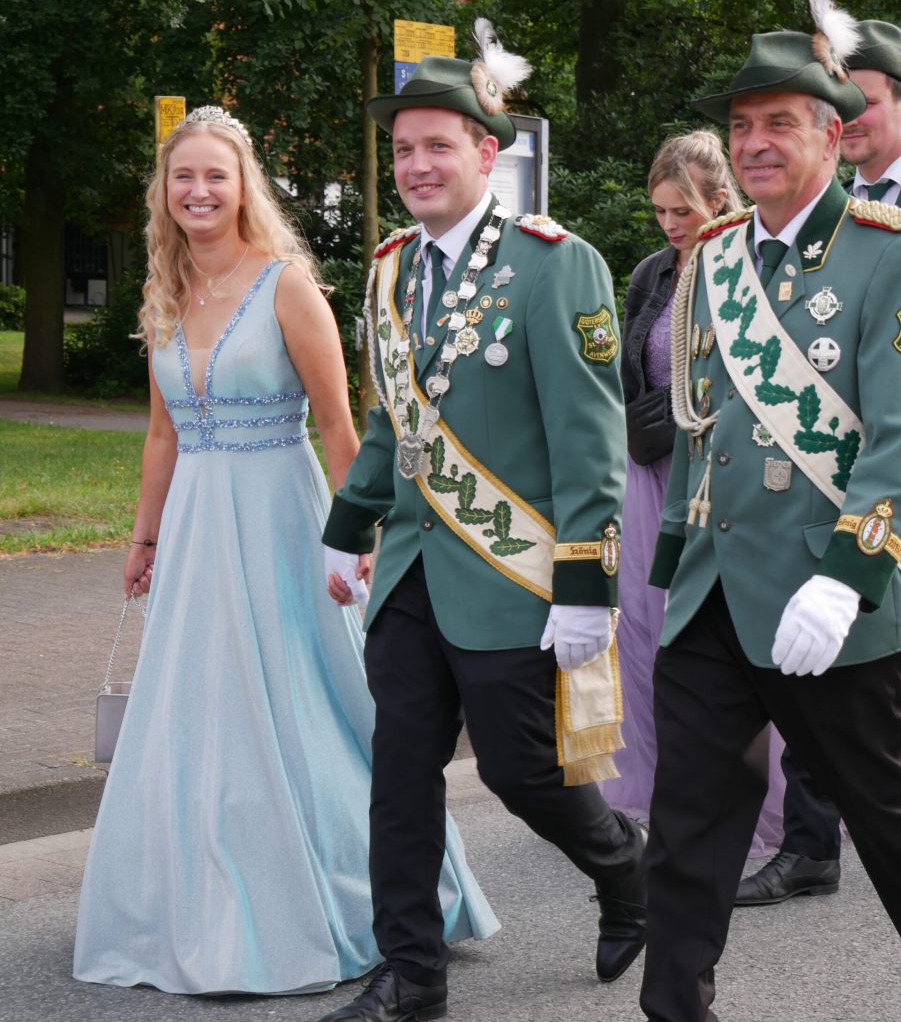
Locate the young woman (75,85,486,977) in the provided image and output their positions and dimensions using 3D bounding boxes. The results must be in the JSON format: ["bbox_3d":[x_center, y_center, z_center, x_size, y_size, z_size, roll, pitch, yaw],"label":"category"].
[{"bbox_3d":[-0.380,0.063,5.506,0.880,1.770,0.720,-6,9,-43],"label":"young woman"}]

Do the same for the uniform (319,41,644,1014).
[{"bbox_3d":[0.097,0.023,5.169,0.840,1.930,0.630,-6,9,-43],"label":"uniform"}]

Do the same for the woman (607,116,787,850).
[{"bbox_3d":[0.650,-0.059,6.569,0.680,1.760,0.600,-6,9,-43],"label":"woman"}]

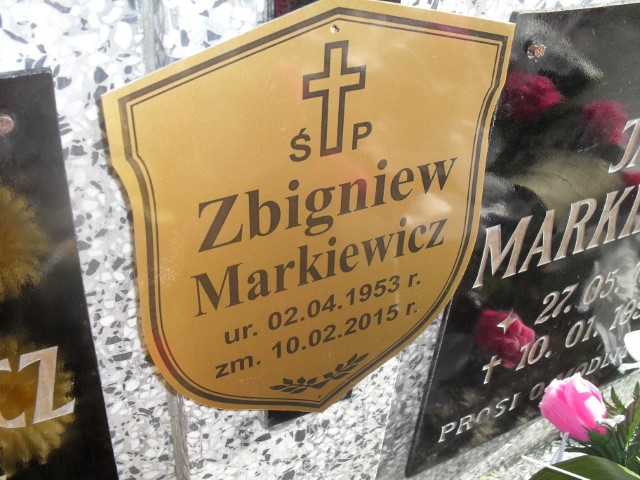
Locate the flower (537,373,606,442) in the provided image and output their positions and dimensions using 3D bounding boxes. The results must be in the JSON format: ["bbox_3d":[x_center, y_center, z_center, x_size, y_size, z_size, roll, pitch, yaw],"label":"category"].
[{"bbox_3d":[0.207,0.136,0.530,0.052,0.055,0.052,-22,12,15],"label":"flower"}]

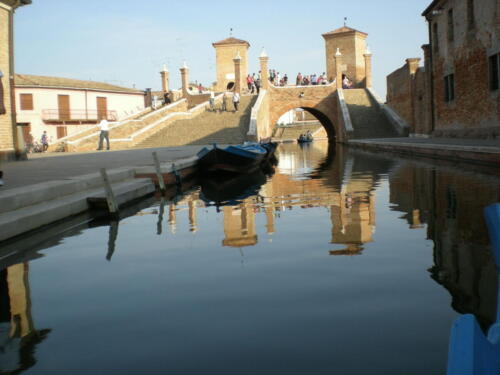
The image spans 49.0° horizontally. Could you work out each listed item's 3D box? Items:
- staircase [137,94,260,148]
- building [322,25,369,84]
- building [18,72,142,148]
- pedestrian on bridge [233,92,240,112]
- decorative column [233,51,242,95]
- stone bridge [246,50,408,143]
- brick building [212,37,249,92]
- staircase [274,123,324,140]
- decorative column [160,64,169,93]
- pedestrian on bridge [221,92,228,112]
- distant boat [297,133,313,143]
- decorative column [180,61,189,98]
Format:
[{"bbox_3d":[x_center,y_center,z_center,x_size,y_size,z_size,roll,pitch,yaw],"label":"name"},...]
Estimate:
[{"bbox_3d":[-2.060,-5.949,45.044,8.000,4.600,13.000,0,6,17],"label":"staircase"},{"bbox_3d":[8.960,-11.916,51.500,3.500,6.200,3.500,1,6,30],"label":"building"},{"bbox_3d":[-18.402,-6.806,51.915,7.500,6.700,15.600,1,6,32],"label":"building"},{"bbox_3d":[-1.117,-7.208,46.439,0.520,1.700,0.420,0,6,18],"label":"pedestrian on bridge"},{"bbox_3d":[-1.082,-9.865,47.500,0.680,3.600,0.680,-3,6,-10],"label":"decorative column"},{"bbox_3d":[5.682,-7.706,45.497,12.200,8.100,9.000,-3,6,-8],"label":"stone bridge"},{"bbox_3d":[-2.081,-13.620,62.768,4.200,7.600,4.200,-3,6,-4],"label":"brick building"},{"bbox_3d":[5.321,-6.019,59.000,5.500,2.100,4.000,-2,5,0],"label":"staircase"},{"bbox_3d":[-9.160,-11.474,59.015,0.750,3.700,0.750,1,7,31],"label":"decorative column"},{"bbox_3d":[-2.114,-7.046,45.500,0.500,1.670,0.350,-2,5,0],"label":"pedestrian on bridge"},{"bbox_3d":[5.362,-4.919,54.000,1.600,0.950,3.600,-1,6,10],"label":"distant boat"},{"bbox_3d":[-6.753,-11.220,57.029,0.750,3.950,0.750,1,7,31],"label":"decorative column"}]

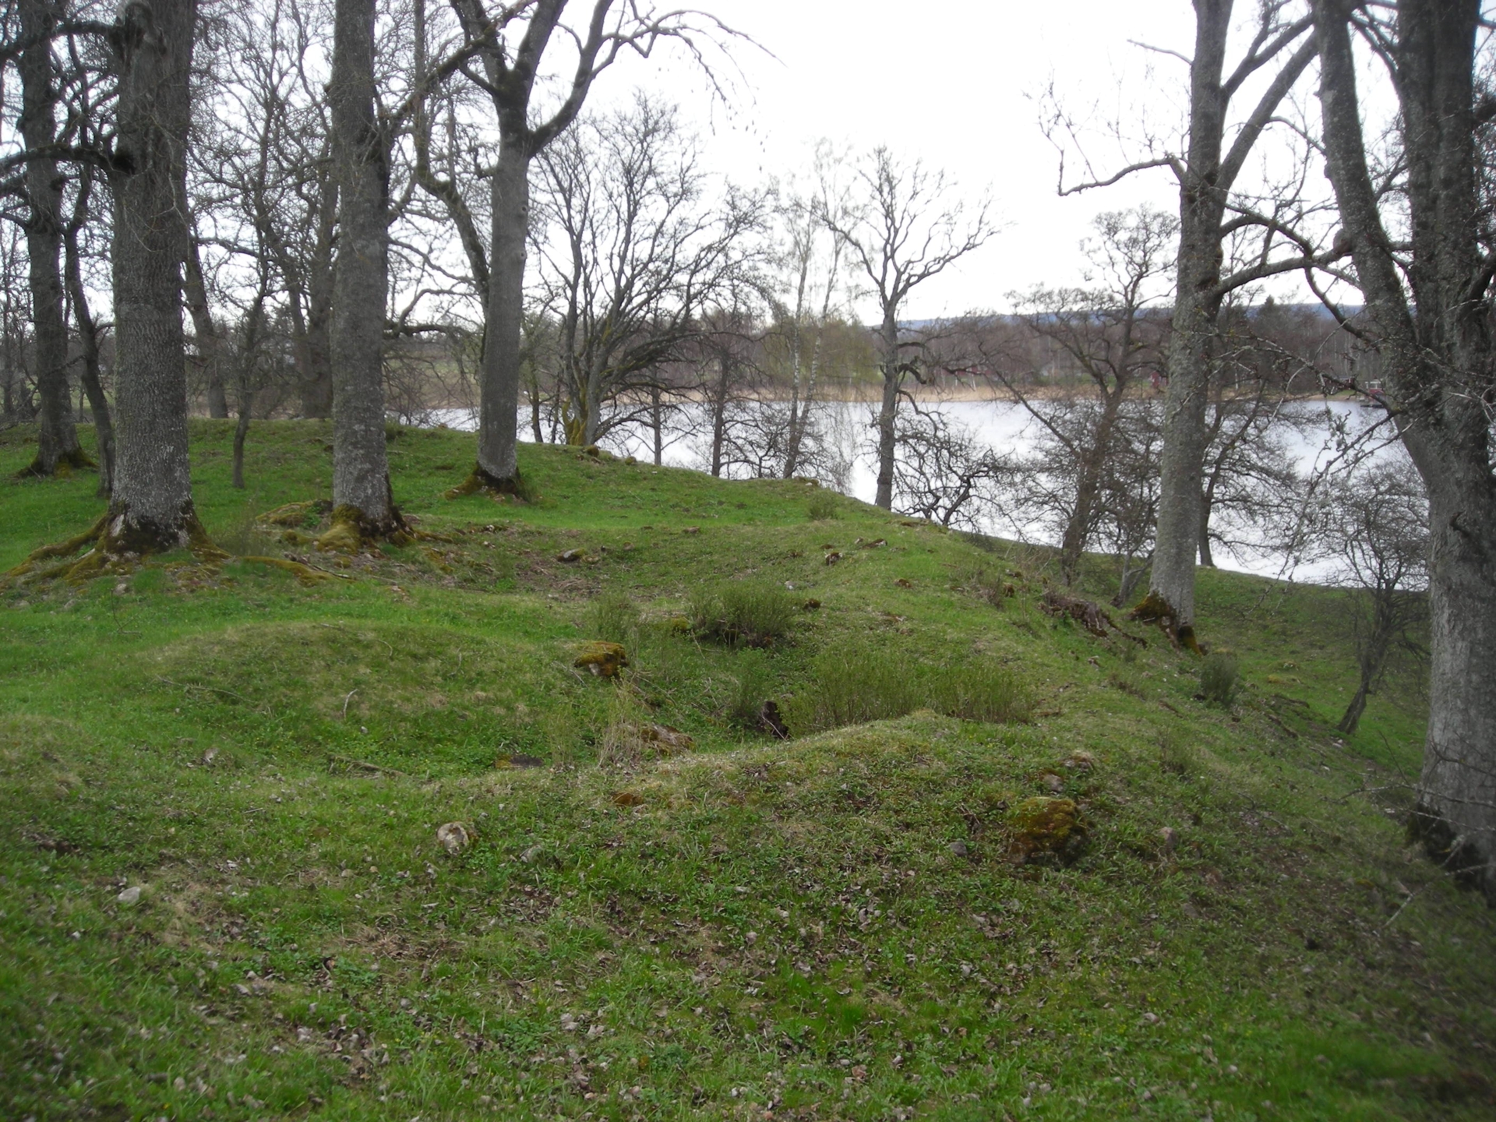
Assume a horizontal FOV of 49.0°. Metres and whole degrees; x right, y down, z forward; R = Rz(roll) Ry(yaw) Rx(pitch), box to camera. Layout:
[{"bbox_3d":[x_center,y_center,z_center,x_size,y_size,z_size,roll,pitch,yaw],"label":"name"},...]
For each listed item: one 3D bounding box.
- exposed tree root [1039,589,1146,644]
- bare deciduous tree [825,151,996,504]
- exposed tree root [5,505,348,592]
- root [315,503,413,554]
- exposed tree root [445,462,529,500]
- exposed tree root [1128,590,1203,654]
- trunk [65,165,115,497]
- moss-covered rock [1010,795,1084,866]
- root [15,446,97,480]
[{"bbox_3d":[3.328,0.540,15.800,1.030,0.480,0.650,0,7,0],"label":"exposed tree root"},{"bbox_3d":[3.692,-5.179,38.000,3.900,8.700,3.500,0,7,0],"label":"bare deciduous tree"},{"bbox_3d":[-5.241,-0.114,15.200,2.950,0.550,2.000,0,7,0],"label":"exposed tree root"},{"bbox_3d":[-3.928,-0.329,16.800,1.020,0.470,0.900,0,7,0],"label":"root"},{"bbox_3d":[-3.627,-1.103,22.800,1.170,0.450,1.000,0,7,0],"label":"exposed tree root"},{"bbox_3d":[4.237,0.612,16.700,0.760,0.580,0.700,0,7,0],"label":"exposed tree root"},{"bbox_3d":[-8.735,-3.049,21.800,0.660,4.400,0.500,0,7,0],"label":"trunk"},{"bbox_3d":[1.148,1.033,6.300,0.300,0.250,0.280,0,7,0],"label":"moss-covered rock"},{"bbox_3d":[-11.301,-1.593,26.800,1.250,0.470,1.000,0,7,0],"label":"root"}]

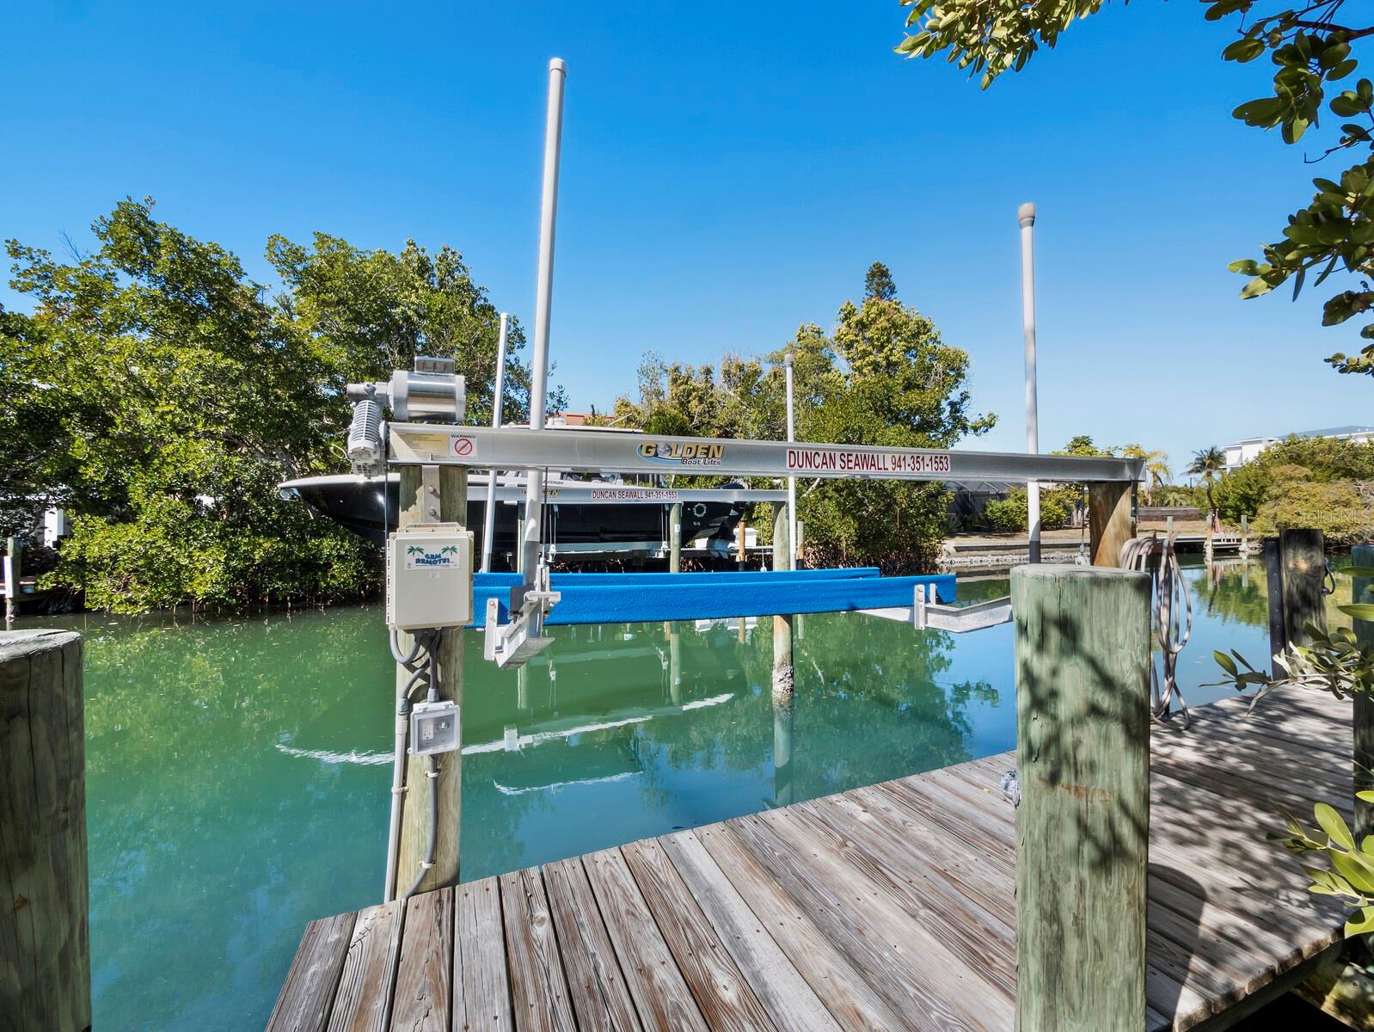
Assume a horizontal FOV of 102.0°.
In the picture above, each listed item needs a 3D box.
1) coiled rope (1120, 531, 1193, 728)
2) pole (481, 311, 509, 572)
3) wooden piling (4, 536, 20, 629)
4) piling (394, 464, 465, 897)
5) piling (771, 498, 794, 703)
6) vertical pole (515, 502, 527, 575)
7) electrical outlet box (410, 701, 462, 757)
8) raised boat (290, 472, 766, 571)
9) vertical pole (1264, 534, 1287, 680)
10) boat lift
[{"bbox_3d":[2.950,0.710,3.500,0.330,1.230,0.250,0,0,-22],"label":"coiled rope"},{"bbox_3d":[-1.763,-0.680,5.100,0.064,2.400,0.064,4,-1,-22],"label":"pole"},{"bbox_3d":[-14.770,1.440,12.200,0.220,1.920,0.220,0,0,-22],"label":"wooden piling"},{"bbox_3d":[-0.935,0.570,2.020,0.217,1.540,0.217,0,0,-22],"label":"piling"},{"bbox_3d":[1.190,1.036,6.880,0.216,2.430,0.216,0,0,-22],"label":"piling"},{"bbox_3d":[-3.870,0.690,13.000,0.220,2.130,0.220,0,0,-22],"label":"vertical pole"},{"bbox_3d":[-0.842,0.711,1.860,0.150,0.160,0.110,0,0,-22],"label":"electrical outlet box"},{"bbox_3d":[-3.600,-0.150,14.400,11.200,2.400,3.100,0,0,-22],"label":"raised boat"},{"bbox_3d":[4.498,0.720,4.250,0.075,1.100,0.075,-3,0,-22],"label":"vertical pole"},{"bbox_3d":[0.185,0.195,4.450,4.200,1.080,3.850,0,0,-22],"label":"boat lift"}]

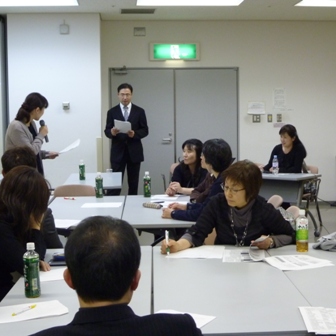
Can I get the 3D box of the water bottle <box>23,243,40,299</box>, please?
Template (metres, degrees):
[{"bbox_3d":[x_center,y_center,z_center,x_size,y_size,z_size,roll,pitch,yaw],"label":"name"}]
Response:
[{"bbox_3d":[-0.533,0.402,2.690,0.062,0.213,0.062,0,5,0],"label":"water bottle"}]

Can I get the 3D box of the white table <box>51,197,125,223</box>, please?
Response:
[{"bbox_3d":[-0.650,0.656,5.220,0.600,0.700,1.480,-1,5,-2],"label":"white table"}]

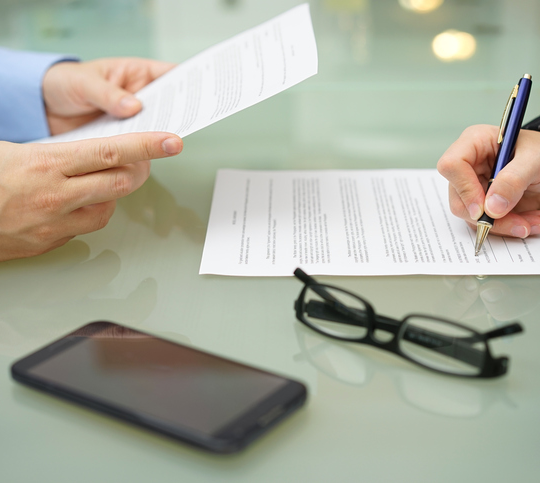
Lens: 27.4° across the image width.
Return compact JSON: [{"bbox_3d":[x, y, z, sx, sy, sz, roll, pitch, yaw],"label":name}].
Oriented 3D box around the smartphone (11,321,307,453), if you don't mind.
[{"bbox_3d":[-0.057,0.072,0.563,0.140,0.009,0.069,13,26,30],"label":"smartphone"}]

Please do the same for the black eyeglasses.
[{"bbox_3d":[0.072,0.043,0.601,0.137,0.032,0.036,13,26,31],"label":"black eyeglasses"}]

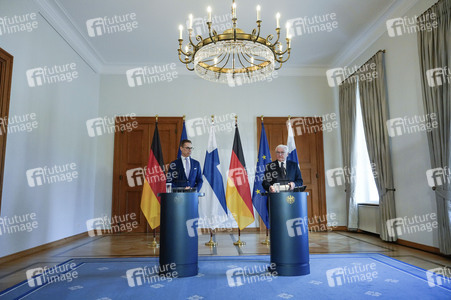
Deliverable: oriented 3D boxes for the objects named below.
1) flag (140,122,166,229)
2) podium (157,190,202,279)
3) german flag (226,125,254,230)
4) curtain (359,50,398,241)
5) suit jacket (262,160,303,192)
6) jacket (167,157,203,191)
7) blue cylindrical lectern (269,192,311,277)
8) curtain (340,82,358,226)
[{"bbox_3d":[-1.490,0.530,6.681,0.590,2.240,0.300,0,-8,-3],"label":"flag"},{"bbox_3d":[-0.623,1.128,4.287,0.600,1.060,0.470,0,-8,-7],"label":"podium"},{"bbox_3d":[0.306,0.567,6.706,0.600,2.240,0.300,0,-8,-3],"label":"german flag"},{"bbox_3d":[3.374,-0.063,6.994,0.200,3.950,1.080,0,-8,-3],"label":"curtain"},{"bbox_3d":[0.866,0.517,4.748,0.600,0.750,0.400,-2,-8,7],"label":"suit jacket"},{"bbox_3d":[-0.622,0.478,4.767,0.570,0.760,0.380,1,-8,-9],"label":"jacket"},{"bbox_3d":[0.869,1.112,4.276,0.600,1.060,0.470,-1,-8,0],"label":"blue cylindrical lectern"},{"bbox_3d":[3.323,0.080,8.124,0.200,3.980,1.000,0,-8,-3],"label":"curtain"}]

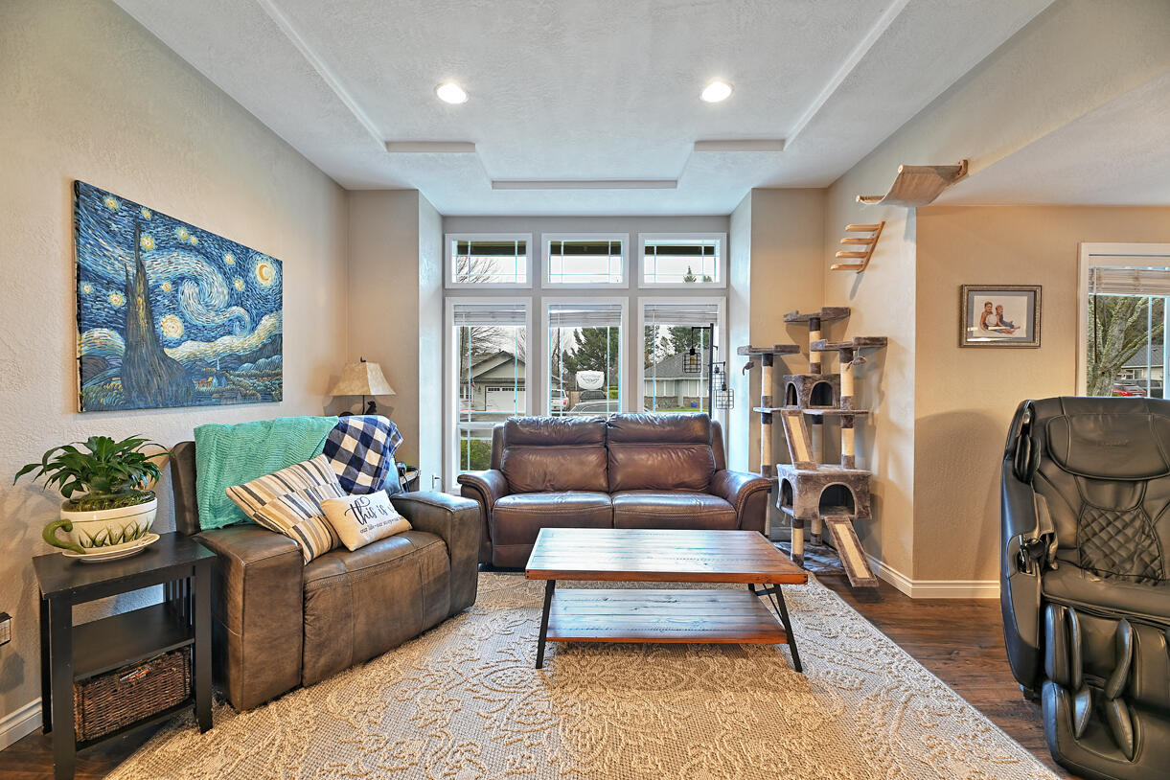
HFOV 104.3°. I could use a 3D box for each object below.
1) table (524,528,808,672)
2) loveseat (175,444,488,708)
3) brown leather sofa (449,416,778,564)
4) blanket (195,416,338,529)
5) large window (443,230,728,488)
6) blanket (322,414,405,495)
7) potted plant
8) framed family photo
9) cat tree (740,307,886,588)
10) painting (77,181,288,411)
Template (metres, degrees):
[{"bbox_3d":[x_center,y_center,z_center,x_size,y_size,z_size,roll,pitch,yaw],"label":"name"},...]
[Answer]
[{"bbox_3d":[0.378,1.081,2.449,1.310,0.455,0.630,0,1,2],"label":"table"},{"bbox_3d":[-1.405,0.776,2.590,0.920,1.060,1.200,1,1,37],"label":"loveseat"},{"bbox_3d":[0.222,0.760,3.855,2.300,1.060,1.040,0,1,0],"label":"brown leather sofa"},{"bbox_3d":[-1.684,0.422,2.541,0.360,0.520,0.700,1,1,37],"label":"blanket"},{"bbox_3d":[0.012,-0.284,4.527,2.790,2.540,0.090,0,1,0],"label":"large window"},{"bbox_3d":[-1.402,0.402,2.911,0.350,0.460,0.490,1,1,37],"label":"blanket"},{"bbox_3d":[-1.885,0.412,1.770,0.380,0.460,0.410,1,1,41],"label":"potted plant"},{"bbox_3d":[2.565,-0.456,2.809,0.505,0.385,0.025,0,1,0],"label":"framed family photo"},{"bbox_3d":[1.665,0.330,3.435,0.770,1.930,0.980,0,1,0],"label":"cat tree"},{"bbox_3d":[-2.035,-0.382,2.435,0.035,0.930,1.220,0,1,1],"label":"painting"}]

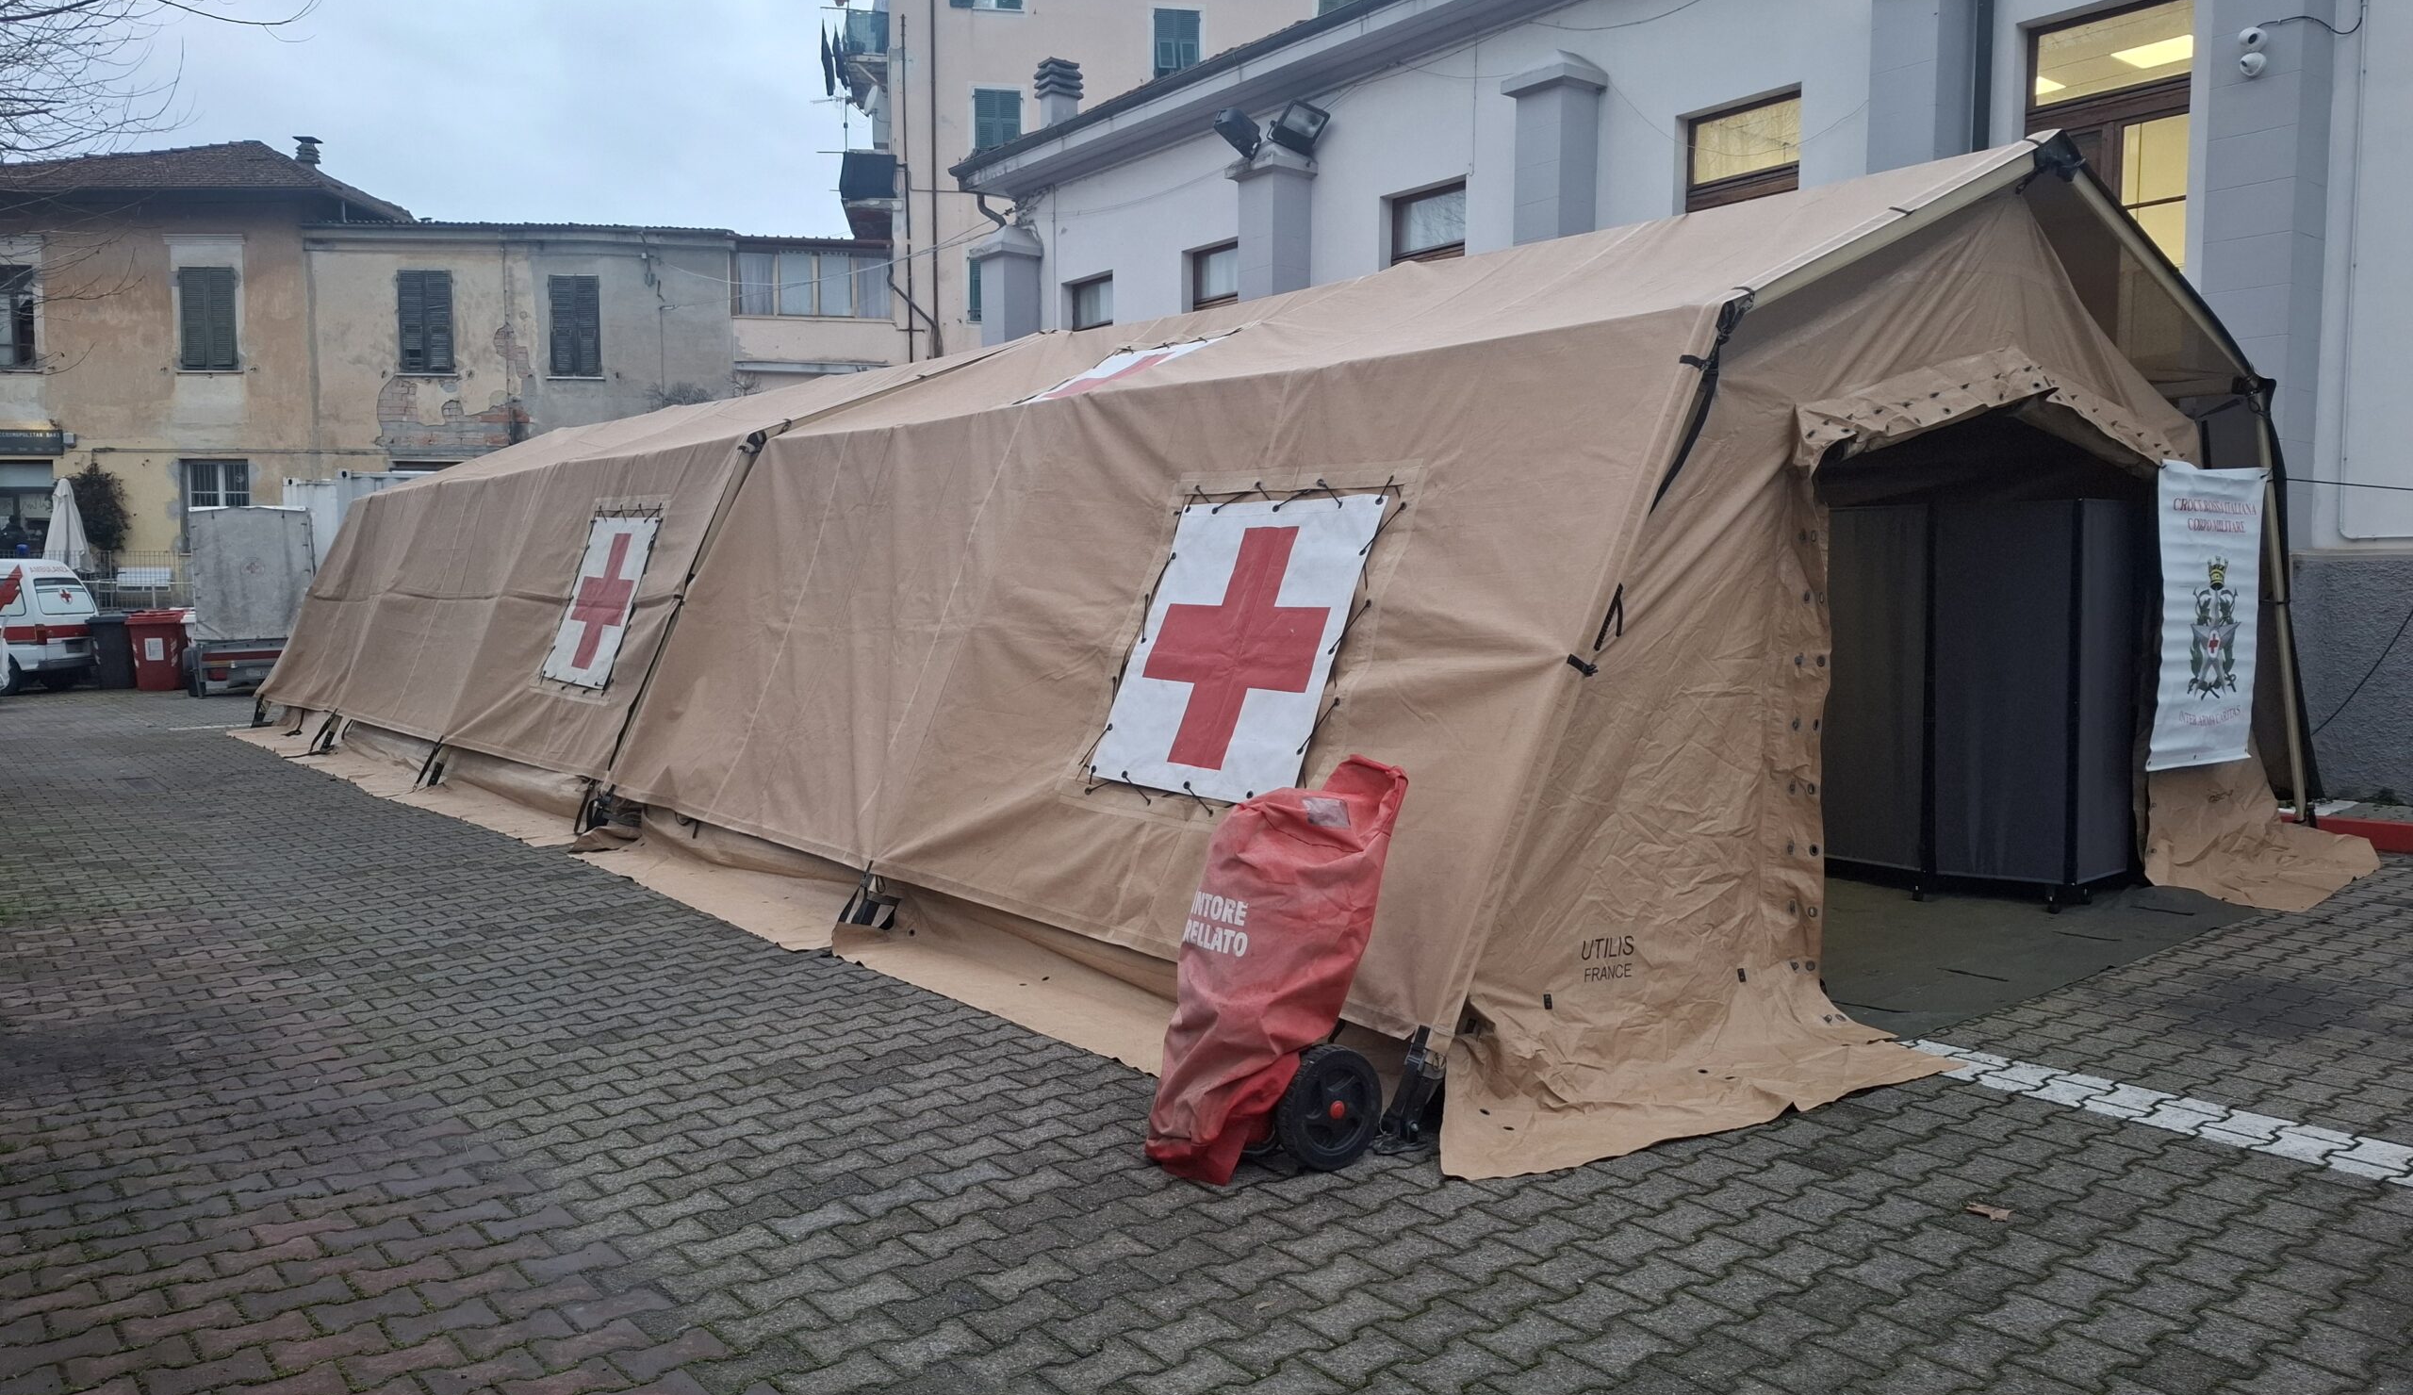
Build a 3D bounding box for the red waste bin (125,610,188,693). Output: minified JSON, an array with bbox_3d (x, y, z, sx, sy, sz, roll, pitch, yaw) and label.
[{"bbox_3d":[-14.530,-0.653,22.200,0.600,1.090,0.730,-2,5,-27],"label":"red waste bin"}]

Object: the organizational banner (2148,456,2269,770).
[{"bbox_3d":[4.237,-0.344,6.800,0.850,1.270,0.030,-2,5,-31],"label":"organizational banner"}]

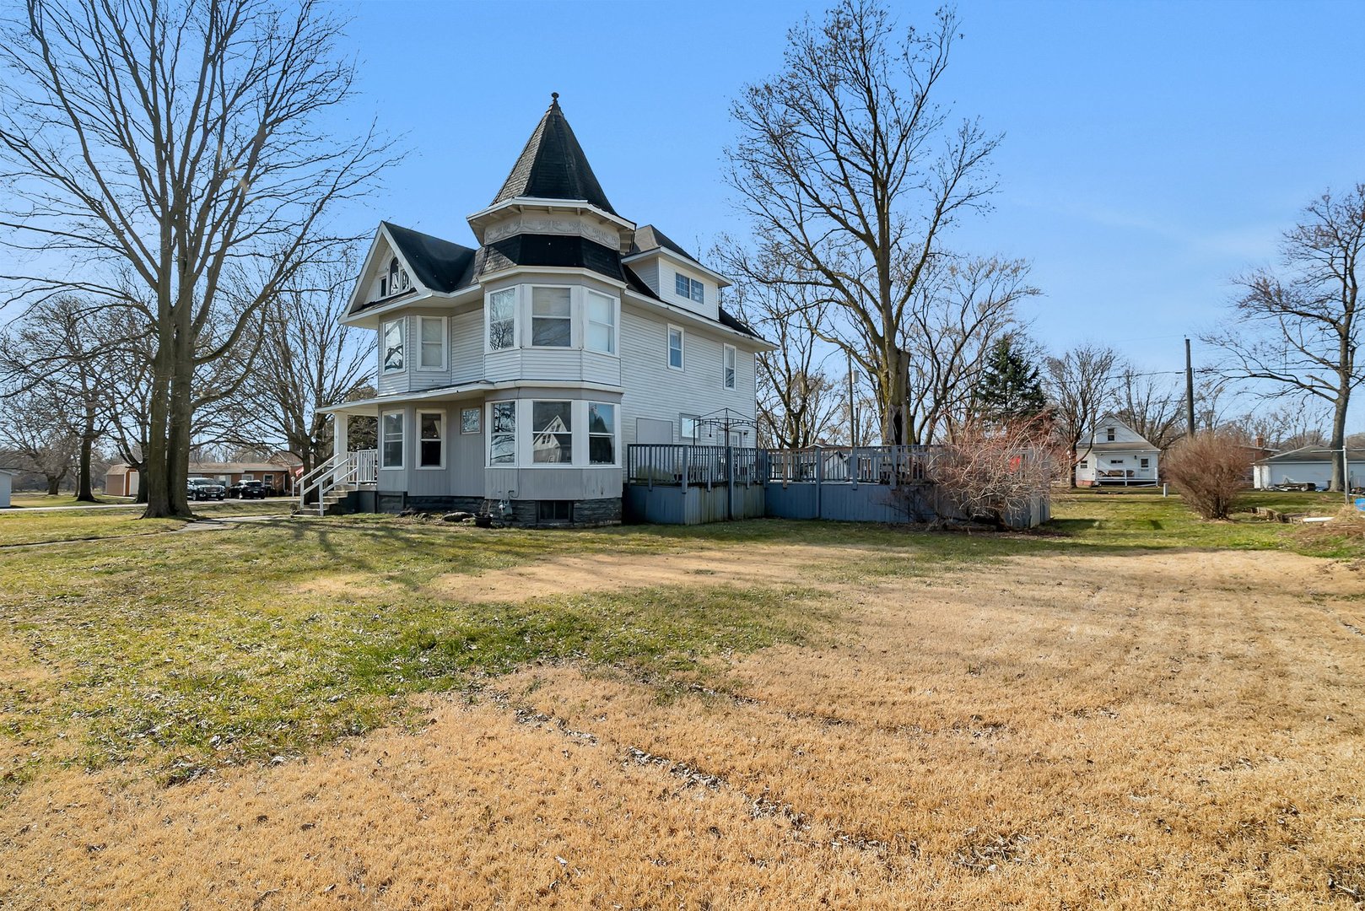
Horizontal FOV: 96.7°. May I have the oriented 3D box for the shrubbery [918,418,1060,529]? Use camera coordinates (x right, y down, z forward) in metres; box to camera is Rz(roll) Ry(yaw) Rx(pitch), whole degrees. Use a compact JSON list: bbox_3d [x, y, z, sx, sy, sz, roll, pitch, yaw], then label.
[{"bbox_3d":[8.350,0.509,16.542,3.500,3.100,3.100,-1,-2,27],"label":"shrubbery"}]

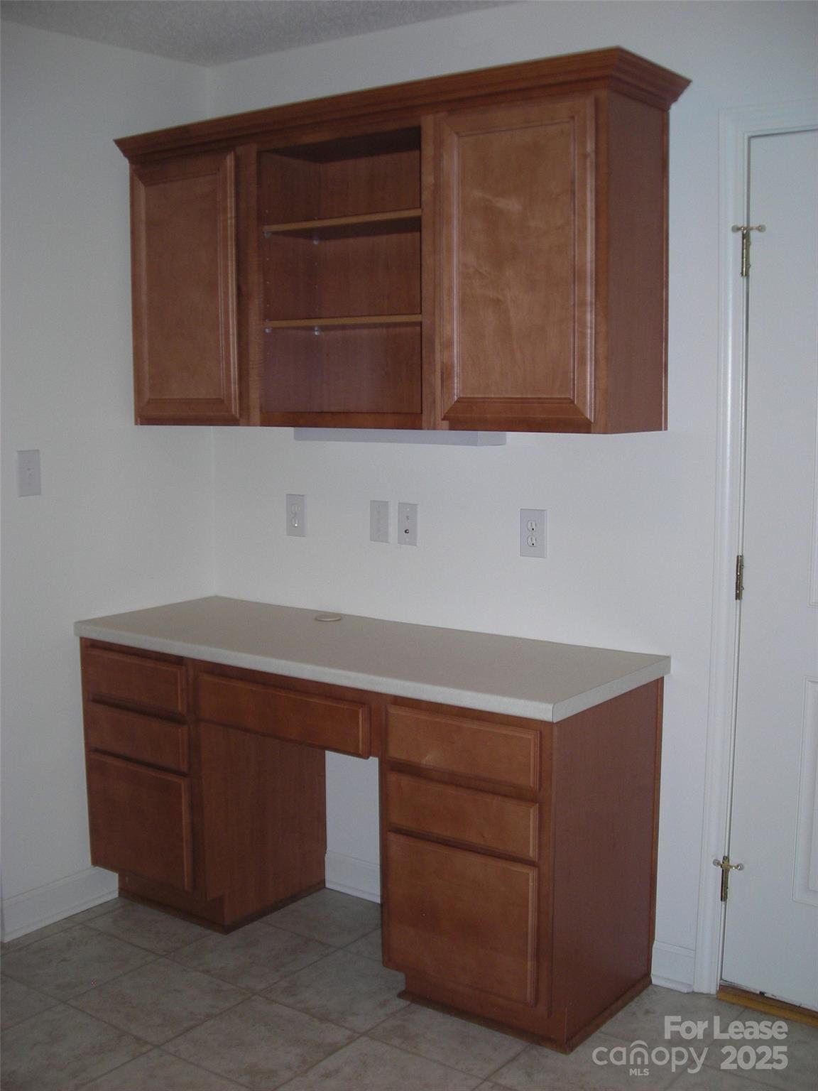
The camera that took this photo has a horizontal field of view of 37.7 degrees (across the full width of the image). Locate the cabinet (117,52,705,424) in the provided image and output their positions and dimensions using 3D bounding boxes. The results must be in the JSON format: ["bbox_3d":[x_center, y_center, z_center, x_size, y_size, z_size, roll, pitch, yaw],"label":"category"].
[{"bbox_3d":[-0.090,-0.685,3.039,1.534,0.778,0.358,5,9,36],"label":"cabinet"}]

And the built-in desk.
[{"bbox_3d":[-0.152,0.651,3.127,1.517,0.830,0.552,5,9,36],"label":"built-in desk"}]

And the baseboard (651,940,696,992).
[{"bbox_3d":[0.645,1.024,2.914,0.111,0.113,0.018,5,9,36],"label":"baseboard"}]

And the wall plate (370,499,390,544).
[{"bbox_3d":[-0.084,-0.067,3.388,0.069,0.115,0.007,5,8,36],"label":"wall plate"}]

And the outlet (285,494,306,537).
[{"bbox_3d":[-0.330,-0.086,3.509,0.075,0.122,0.008,5,9,36],"label":"outlet"}]

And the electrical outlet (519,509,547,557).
[{"bbox_3d":[0.316,-0.030,3.037,0.077,0.122,0.008,5,9,36],"label":"electrical outlet"}]

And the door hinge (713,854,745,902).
[{"bbox_3d":[0.746,0.775,2.790,0.072,0.107,0.038,5,9,36],"label":"door hinge"}]

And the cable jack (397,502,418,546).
[{"bbox_3d":[-0.003,-0.058,3.268,0.068,0.115,0.010,5,9,36],"label":"cable jack"}]

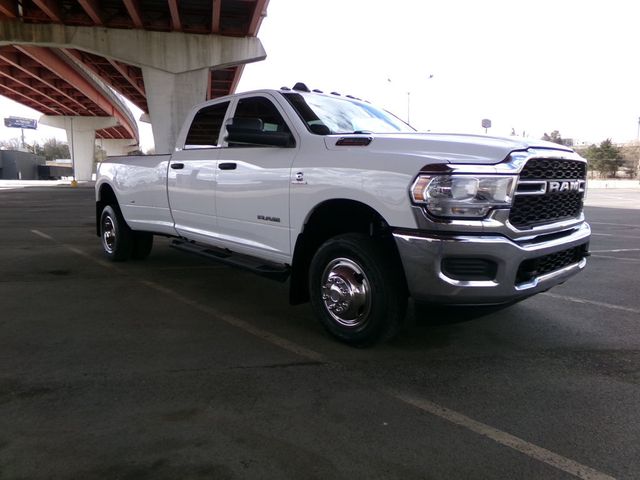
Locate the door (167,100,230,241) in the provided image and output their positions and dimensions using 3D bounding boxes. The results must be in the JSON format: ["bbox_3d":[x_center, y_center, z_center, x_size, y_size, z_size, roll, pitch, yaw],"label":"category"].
[{"bbox_3d":[-1.289,-0.709,4.668,0.230,1.445,1.080,-6,10,-43],"label":"door"}]

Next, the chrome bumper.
[{"bbox_3d":[1.421,0.114,3.203,2.000,0.400,0.660,-6,10,-43],"label":"chrome bumper"}]

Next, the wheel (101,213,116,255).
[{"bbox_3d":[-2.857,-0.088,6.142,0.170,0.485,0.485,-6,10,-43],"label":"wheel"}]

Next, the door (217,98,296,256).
[{"bbox_3d":[-0.550,-0.569,3.892,0.230,1.440,1.120,-6,10,-43],"label":"door"}]

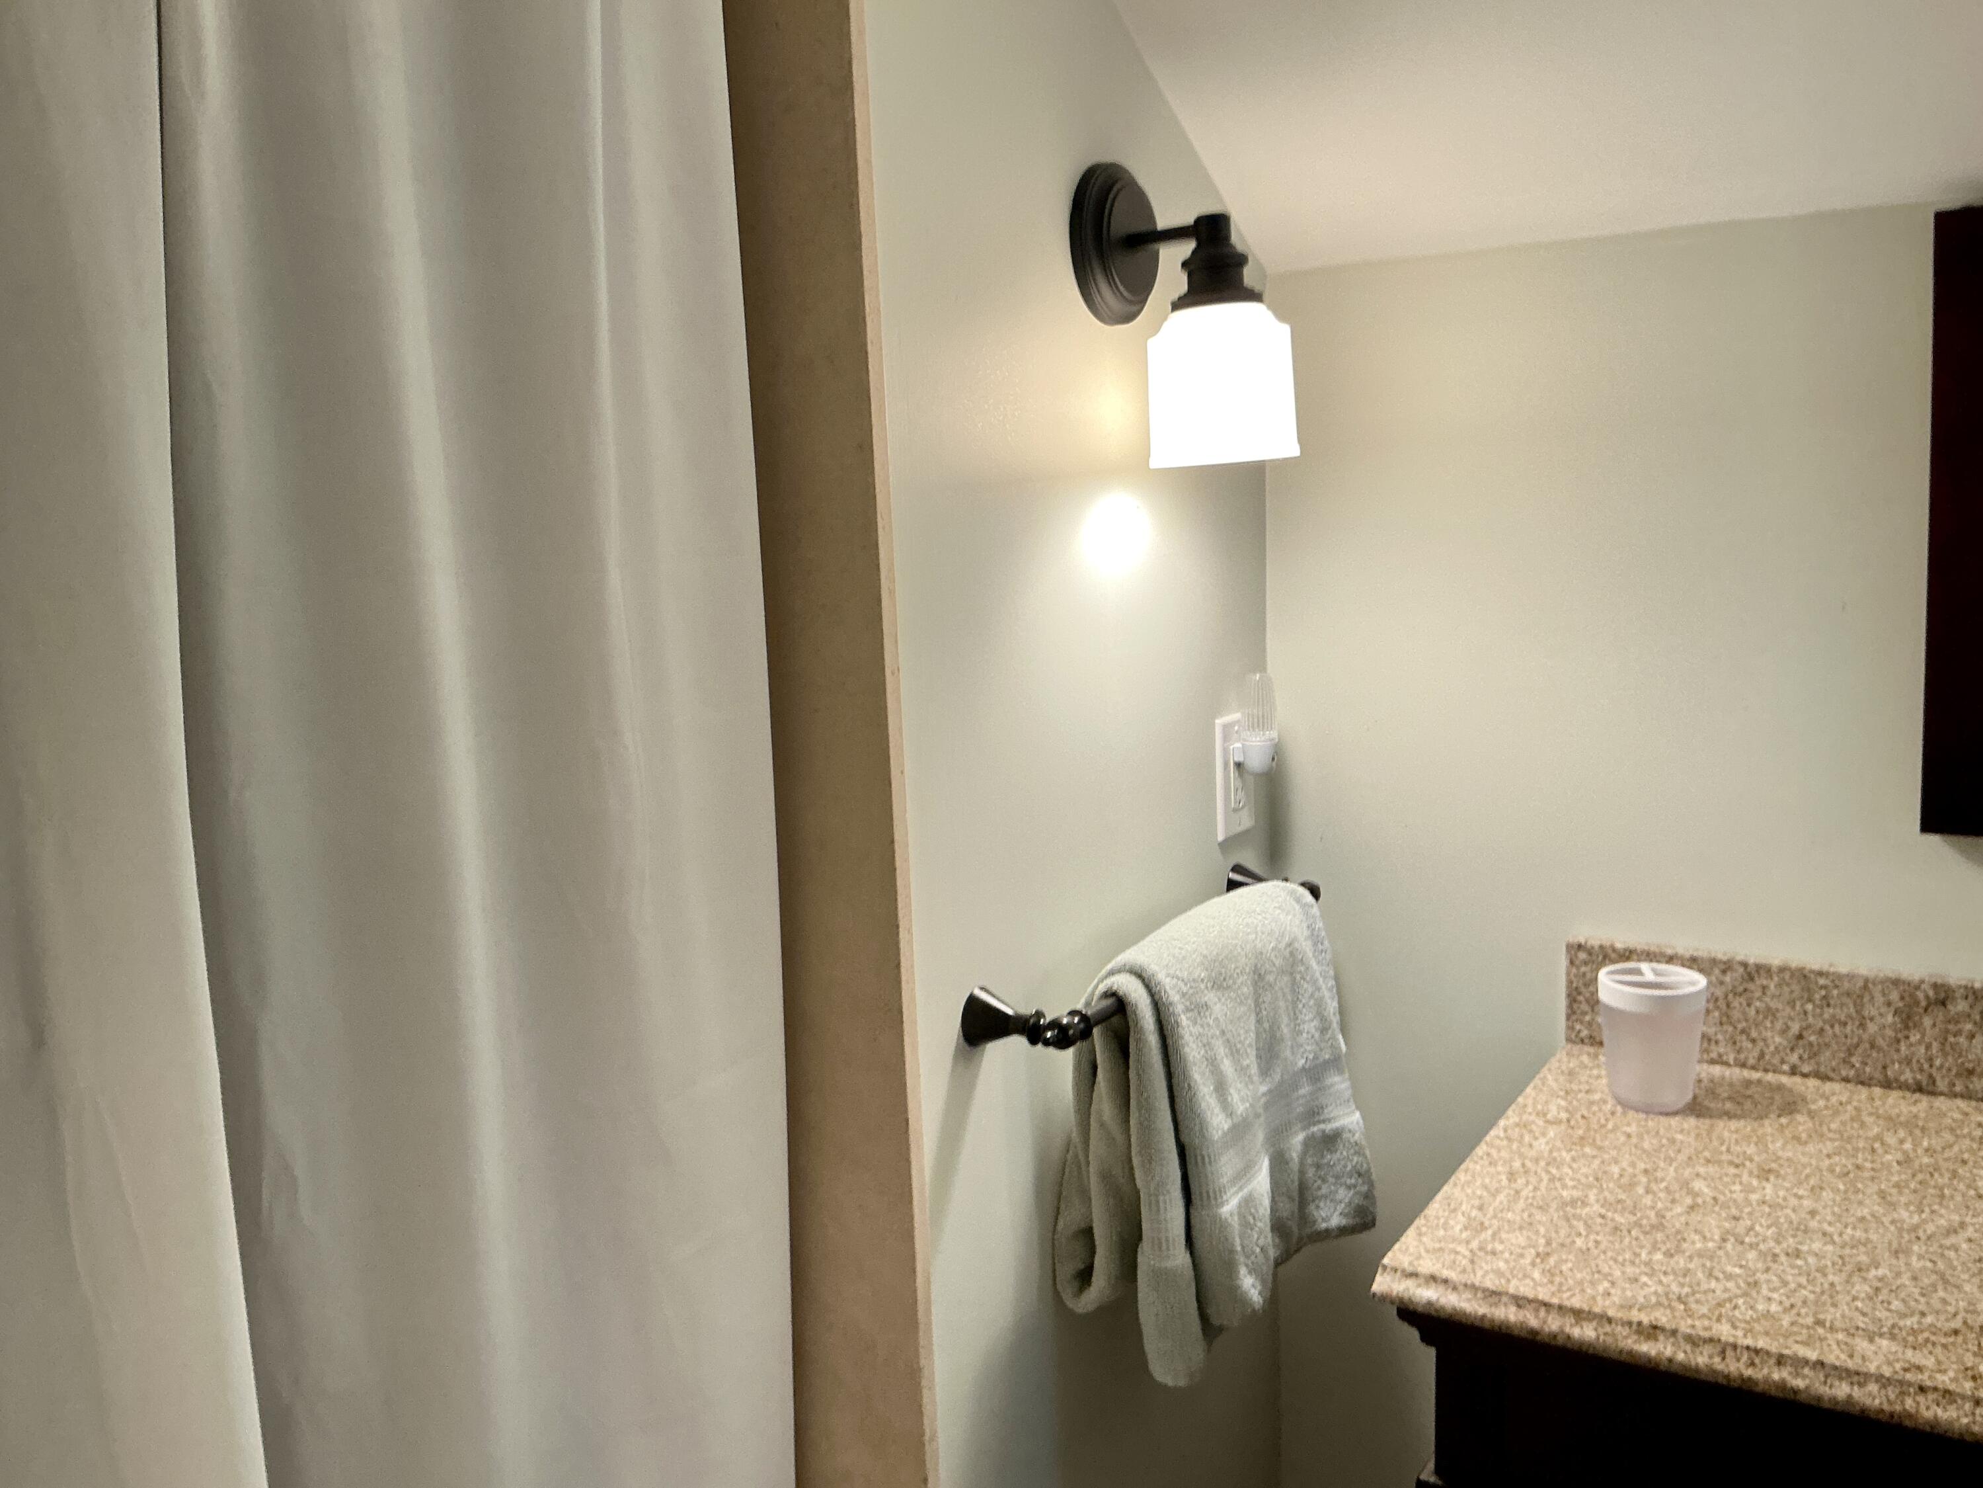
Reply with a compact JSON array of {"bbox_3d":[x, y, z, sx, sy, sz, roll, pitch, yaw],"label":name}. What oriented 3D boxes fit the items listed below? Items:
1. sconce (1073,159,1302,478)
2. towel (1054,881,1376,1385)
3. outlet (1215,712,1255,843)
[{"bbox_3d":[0.166,-0.347,1.276,0.159,0.245,0.129,3,10,33],"label":"sconce"},{"bbox_3d":[0.202,0.311,1.372,0.132,0.344,0.395,3,10,33],"label":"towel"},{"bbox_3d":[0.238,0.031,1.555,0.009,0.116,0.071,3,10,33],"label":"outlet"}]

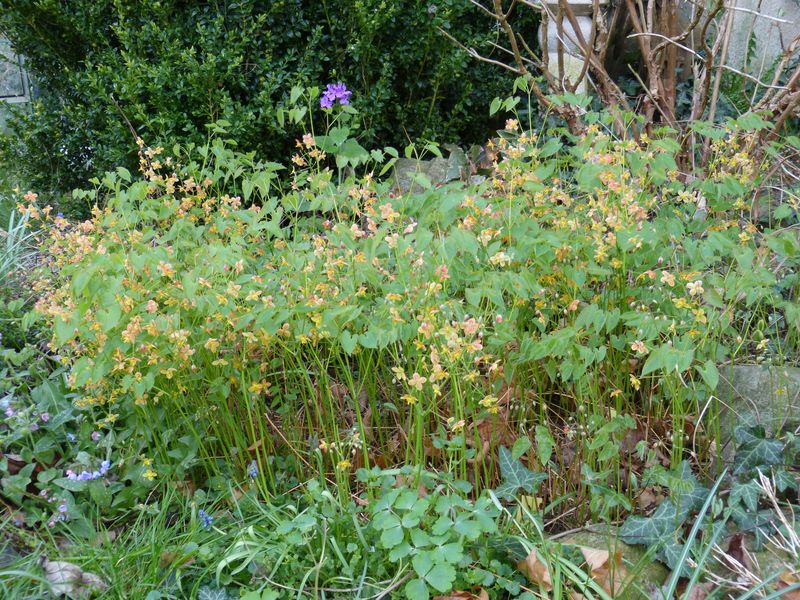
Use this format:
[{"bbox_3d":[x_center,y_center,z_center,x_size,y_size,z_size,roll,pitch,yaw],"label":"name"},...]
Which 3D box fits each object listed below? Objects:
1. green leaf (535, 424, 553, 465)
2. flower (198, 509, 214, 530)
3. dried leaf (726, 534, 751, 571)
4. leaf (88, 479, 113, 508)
[{"bbox_3d":[0.198,0.199,1.330,0.025,0.056,0.012,-5,18,8],"label":"green leaf"},{"bbox_3d":[-0.255,0.289,1.280,0.016,0.028,0.016,-28,17,-16],"label":"flower"},{"bbox_3d":[0.398,0.295,1.140,0.027,0.044,0.018,-7,7,17],"label":"dried leaf"},{"bbox_3d":[-0.392,0.255,1.270,0.030,0.036,0.013,-1,4,-17],"label":"leaf"}]

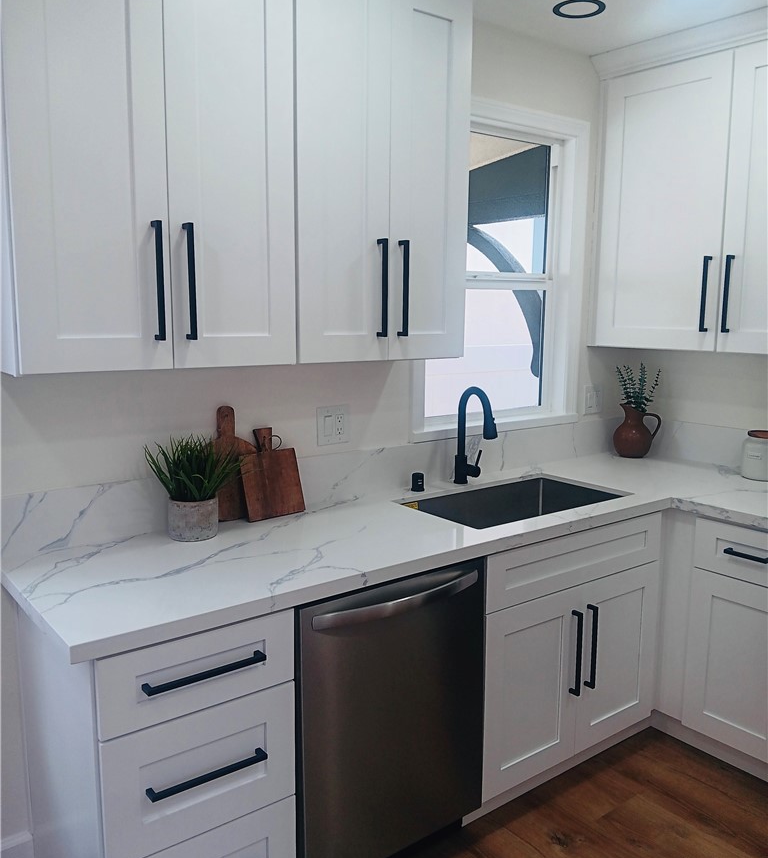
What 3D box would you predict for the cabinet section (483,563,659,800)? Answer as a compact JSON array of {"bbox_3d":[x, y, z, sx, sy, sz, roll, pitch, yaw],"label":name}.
[{"bbox_3d":[0.436,0.725,2.621,0.815,0.570,0.570,-6,10,-37],"label":"cabinet section"}]

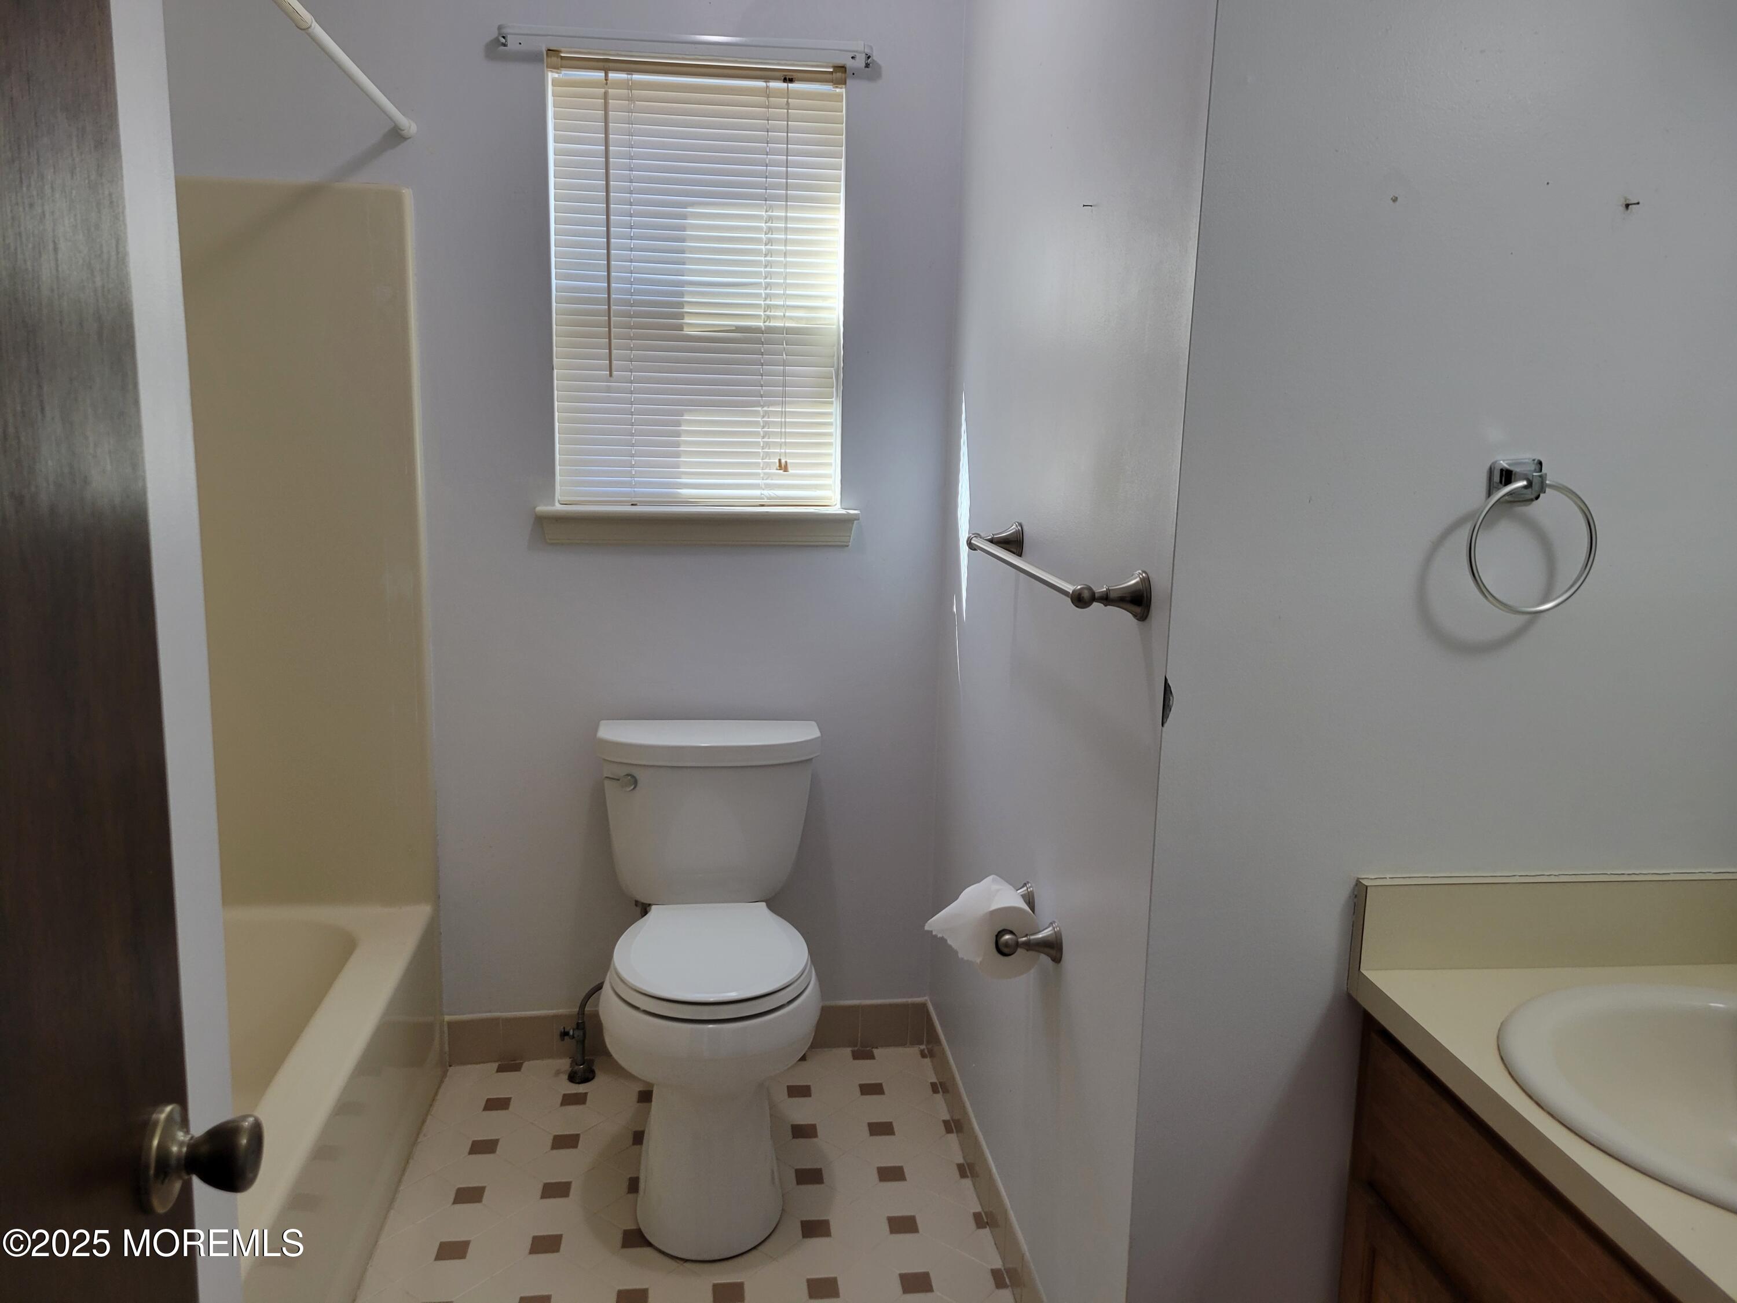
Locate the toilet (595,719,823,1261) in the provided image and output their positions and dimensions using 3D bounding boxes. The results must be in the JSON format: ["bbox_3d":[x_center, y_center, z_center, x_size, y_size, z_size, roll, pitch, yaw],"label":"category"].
[{"bbox_3d":[-0.296,0.579,2.422,0.444,0.758,0.710,0,11,-7],"label":"toilet"}]

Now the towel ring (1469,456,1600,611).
[{"bbox_3d":[0.715,-0.124,1.415,0.152,0.168,0.062,0,11,-7],"label":"towel ring"}]

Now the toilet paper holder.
[{"bbox_3d":[0.219,0.400,1.933,0.087,0.058,0.208,0,11,-8],"label":"toilet paper holder"}]

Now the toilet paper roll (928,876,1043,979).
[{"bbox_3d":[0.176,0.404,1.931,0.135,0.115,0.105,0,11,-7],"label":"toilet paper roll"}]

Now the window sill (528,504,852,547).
[{"bbox_3d":[-0.337,-0.250,2.632,0.645,0.078,0.085,0,11,-7],"label":"window sill"}]

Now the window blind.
[{"bbox_3d":[-0.334,-0.711,2.562,0.563,0.845,0.045,0,11,-7],"label":"window blind"}]

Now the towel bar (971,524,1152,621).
[{"bbox_3d":[0.237,-0.119,1.794,0.086,0.057,0.662,0,11,-8],"label":"towel bar"}]

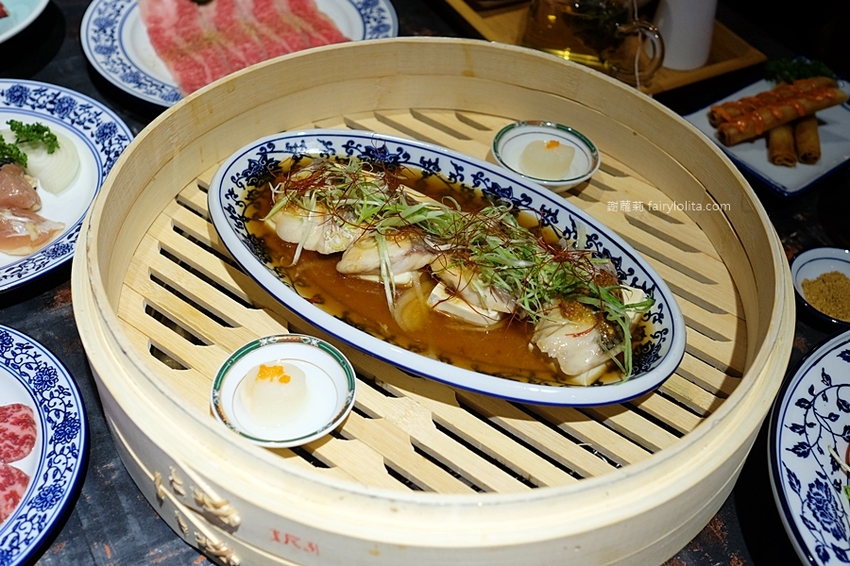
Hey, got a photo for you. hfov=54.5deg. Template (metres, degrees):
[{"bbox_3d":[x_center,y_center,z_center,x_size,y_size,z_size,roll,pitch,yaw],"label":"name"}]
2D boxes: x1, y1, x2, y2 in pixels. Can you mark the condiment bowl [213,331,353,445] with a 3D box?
[{"bbox_3d":[-0.084,0.068,0.499,0.085,0.021,0.085,2,46,-2],"label":"condiment bowl"}]

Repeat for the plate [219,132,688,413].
[{"bbox_3d":[0.004,-0.013,0.573,0.356,0.037,0.198,26,50,20],"label":"plate"}]

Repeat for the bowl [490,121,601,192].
[{"bbox_3d":[0.097,-0.098,0.673,0.085,0.021,0.085,2,46,-2],"label":"bowl"}]

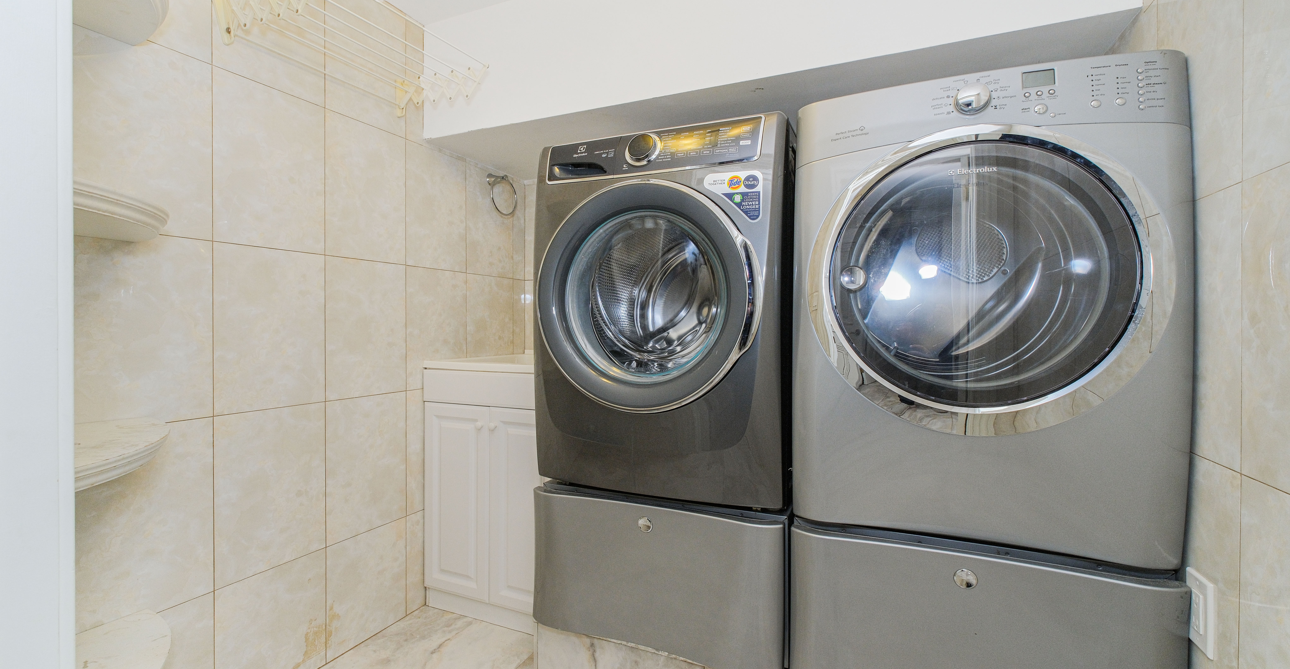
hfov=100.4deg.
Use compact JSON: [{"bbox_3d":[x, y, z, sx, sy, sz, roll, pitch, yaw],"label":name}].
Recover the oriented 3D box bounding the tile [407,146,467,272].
[{"bbox_3d":[-0.788,-0.471,2.039,0.010,0.445,0.298,0,0,24],"label":"tile"}]

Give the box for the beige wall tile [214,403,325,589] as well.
[{"bbox_3d":[-1.035,0.428,1.498,0.010,0.445,0.298,0,0,24],"label":"beige wall tile"}]

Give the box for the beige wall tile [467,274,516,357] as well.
[{"bbox_3d":[-0.683,-0.026,2.376,0.012,0.457,0.306,1,1,25],"label":"beige wall tile"}]

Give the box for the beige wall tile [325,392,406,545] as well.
[{"bbox_3d":[-0.941,0.438,1.826,0.012,0.457,0.306,1,1,25],"label":"beige wall tile"}]

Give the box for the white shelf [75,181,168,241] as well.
[{"bbox_3d":[-1.027,-0.226,0.920,0.470,0.040,0.470,0,0,24],"label":"white shelf"}]

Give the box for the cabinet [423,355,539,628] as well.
[{"bbox_3d":[-0.428,0.568,2.192,0.622,0.935,0.610,1,1,25],"label":"cabinet"}]

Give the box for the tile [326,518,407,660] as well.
[{"bbox_3d":[-0.913,0.826,1.774,0.010,0.356,0.298,0,0,24],"label":"tile"}]

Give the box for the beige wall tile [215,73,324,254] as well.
[{"bbox_3d":[-1.061,-0.472,1.532,0.012,0.457,0.306,1,1,25],"label":"beige wall tile"}]

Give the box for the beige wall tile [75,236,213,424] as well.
[{"bbox_3d":[-1.192,-0.011,1.261,0.012,0.457,0.306,1,1,25],"label":"beige wall tile"}]

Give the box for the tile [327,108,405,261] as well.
[{"bbox_3d":[-0.911,-0.465,1.766,0.010,0.445,0.298,0,0,24],"label":"tile"}]

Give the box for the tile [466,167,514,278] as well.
[{"bbox_3d":[-0.663,-0.468,2.317,0.010,0.445,0.298,0,0,24],"label":"tile"}]

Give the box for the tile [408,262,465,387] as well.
[{"bbox_3d":[-0.810,-0.022,2.097,0.012,0.457,0.306,1,1,25],"label":"tile"}]

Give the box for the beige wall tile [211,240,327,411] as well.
[{"bbox_3d":[-1.034,-0.016,1.496,0.010,0.445,0.298,0,0,24],"label":"beige wall tile"}]

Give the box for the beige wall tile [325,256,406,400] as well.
[{"bbox_3d":[-0.938,-0.019,1.819,0.012,0.457,0.306,1,1,25],"label":"beige wall tile"}]

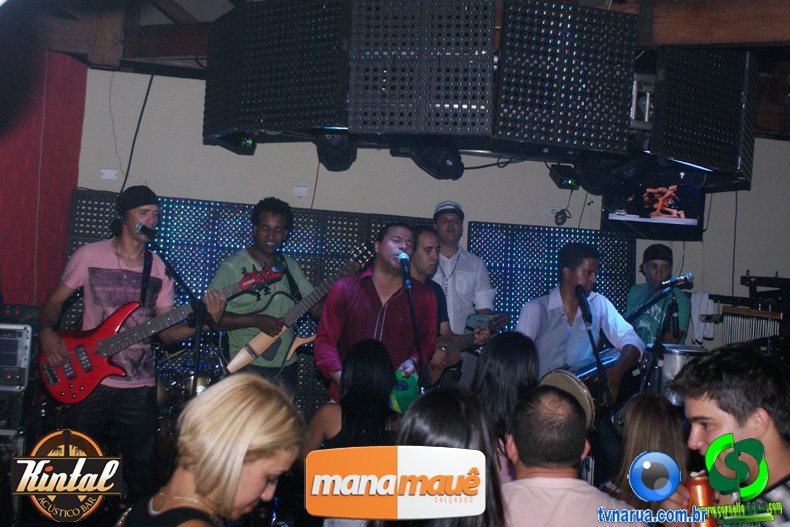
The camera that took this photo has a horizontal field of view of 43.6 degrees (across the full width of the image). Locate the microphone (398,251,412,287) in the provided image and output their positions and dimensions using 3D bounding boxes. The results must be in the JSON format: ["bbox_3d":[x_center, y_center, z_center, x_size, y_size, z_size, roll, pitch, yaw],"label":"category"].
[{"bbox_3d":[0.050,0.027,4.500,0.050,0.165,0.050,-7,-21,-2],"label":"microphone"}]

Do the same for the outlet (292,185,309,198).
[{"bbox_3d":[-0.660,-0.503,6.900,0.112,0.074,0.012,4,-6,-10],"label":"outlet"}]

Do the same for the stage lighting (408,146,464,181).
[{"bbox_3d":[0.194,-0.458,4.500,0.170,0.165,0.230,6,-6,-30],"label":"stage lighting"}]

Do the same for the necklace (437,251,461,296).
[{"bbox_3d":[0.292,0.052,5.450,0.150,0.250,0.140,3,-4,2],"label":"necklace"}]

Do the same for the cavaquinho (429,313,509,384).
[{"bbox_3d":[0.312,0.412,4.850,0.640,0.230,0.080,-31,10,-24],"label":"cavaquinho"}]

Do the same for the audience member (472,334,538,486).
[{"bbox_3d":[0.296,1.006,2.880,0.440,1.620,0.300,2,-3,3],"label":"audience member"}]

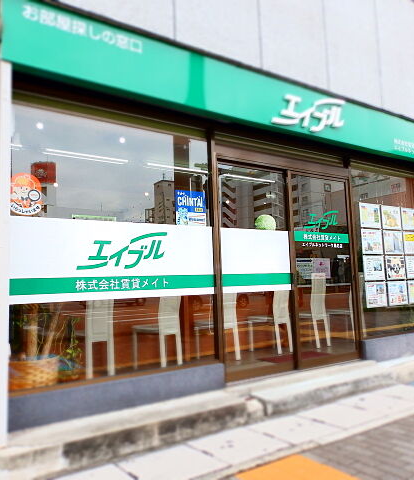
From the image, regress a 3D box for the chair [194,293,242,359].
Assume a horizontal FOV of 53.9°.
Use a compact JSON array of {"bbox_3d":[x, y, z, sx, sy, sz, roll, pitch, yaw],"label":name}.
[{"bbox_3d":[0.128,0.930,4.846,0.380,0.965,0.480,3,-8,-39],"label":"chair"}]

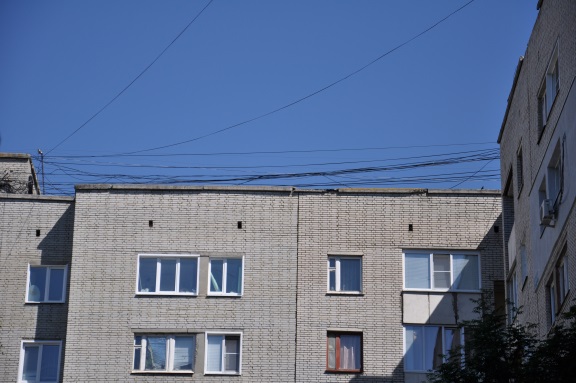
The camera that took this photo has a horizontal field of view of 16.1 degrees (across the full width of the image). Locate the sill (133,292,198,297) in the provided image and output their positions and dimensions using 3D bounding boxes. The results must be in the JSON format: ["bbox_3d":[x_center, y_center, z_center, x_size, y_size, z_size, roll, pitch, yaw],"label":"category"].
[{"bbox_3d":[-4.053,3.454,68.085,2.123,0.070,0.180,1,-27,0],"label":"sill"}]

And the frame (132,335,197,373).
[{"bbox_3d":[-4.087,5.367,67.260,2.077,1.356,0.120,1,-27,0],"label":"frame"}]

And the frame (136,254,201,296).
[{"bbox_3d":[-4.040,2.826,68.494,2.108,1.500,0.130,1,-27,0],"label":"frame"}]

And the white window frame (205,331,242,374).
[{"bbox_3d":[-2.215,5.546,69.613,1.276,1.521,0.130,1,-22,1],"label":"white window frame"}]

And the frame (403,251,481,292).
[{"bbox_3d":[5.369,2.776,70.664,2.696,1.532,0.150,1,-22,1],"label":"frame"}]

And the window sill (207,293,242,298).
[{"bbox_3d":[-2.193,3.637,70.291,1.265,0.080,0.200,1,-22,1],"label":"window sill"}]

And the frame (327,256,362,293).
[{"bbox_3d":[1.925,2.819,68.551,1.182,1.335,0.120,1,-27,0],"label":"frame"}]

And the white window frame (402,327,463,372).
[{"bbox_3d":[5.028,5.235,67.267,2.369,1.645,0.120,1,-27,0],"label":"white window frame"}]

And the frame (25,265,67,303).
[{"bbox_3d":[-8.517,3.250,71.603,1.447,1.431,0.130,1,-22,1],"label":"frame"}]

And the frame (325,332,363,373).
[{"bbox_3d":[1.951,5.524,69.677,1.227,1.450,0.130,1,-22,1],"label":"frame"}]

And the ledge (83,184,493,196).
[{"bbox_3d":[0.000,-0.042,71.833,15.038,0.250,0.400,1,-22,1],"label":"ledge"}]

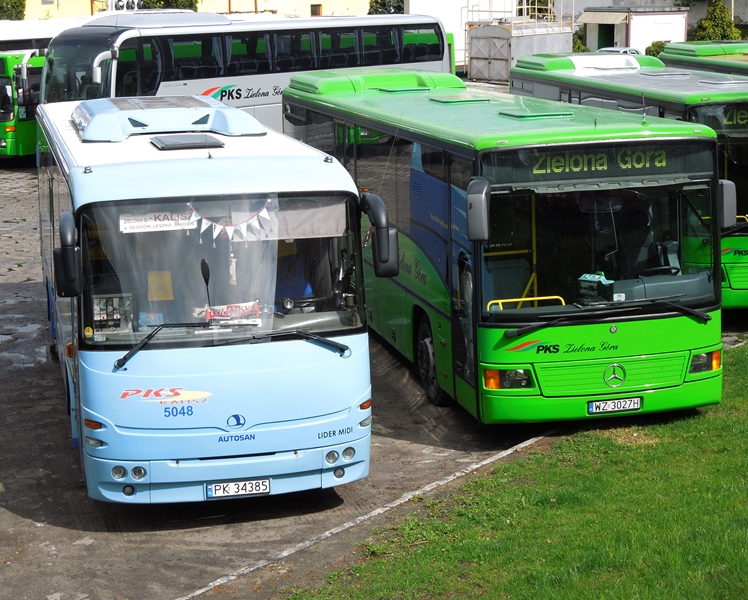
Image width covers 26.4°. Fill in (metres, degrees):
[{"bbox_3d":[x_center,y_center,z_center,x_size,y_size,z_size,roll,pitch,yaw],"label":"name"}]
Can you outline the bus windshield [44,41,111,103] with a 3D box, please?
[{"bbox_3d":[-6.401,-4.942,35.421,2.350,1.650,0.600,7,14,39],"label":"bus windshield"}]

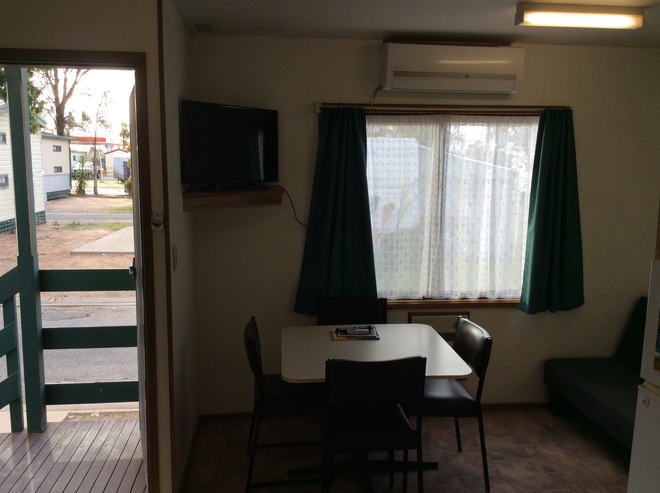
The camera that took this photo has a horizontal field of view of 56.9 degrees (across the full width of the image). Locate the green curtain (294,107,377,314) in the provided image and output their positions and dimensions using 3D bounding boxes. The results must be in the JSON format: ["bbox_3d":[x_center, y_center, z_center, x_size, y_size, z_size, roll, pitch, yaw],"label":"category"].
[{"bbox_3d":[0.046,-0.201,3.710,0.523,1.278,0.121,0,9,-6],"label":"green curtain"}]

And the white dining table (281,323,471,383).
[{"bbox_3d":[0.187,0.871,3.215,0.885,0.714,0.875,0,9,-6],"label":"white dining table"}]

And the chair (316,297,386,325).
[{"bbox_3d":[0.154,0.759,3.624,0.440,0.810,0.500,0,9,-6],"label":"chair"}]

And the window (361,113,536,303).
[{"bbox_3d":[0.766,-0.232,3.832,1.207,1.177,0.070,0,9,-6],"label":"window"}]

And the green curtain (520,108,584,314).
[{"bbox_3d":[1.442,-0.207,3.846,0.443,1.298,0.121,0,9,-6],"label":"green curtain"}]

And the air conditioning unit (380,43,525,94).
[{"bbox_3d":[0.725,-1.054,3.649,0.825,0.267,0.191,0,9,-6],"label":"air conditioning unit"}]

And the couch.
[{"bbox_3d":[1.909,0.834,3.307,0.825,0.795,1.610,0,9,-6],"label":"couch"}]

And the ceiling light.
[{"bbox_3d":[1.169,-1.074,2.857,0.604,0.091,0.111,0,9,-6],"label":"ceiling light"}]

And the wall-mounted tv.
[{"bbox_3d":[-0.533,-0.541,3.311,0.080,0.422,0.714,6,10,34],"label":"wall-mounted tv"}]

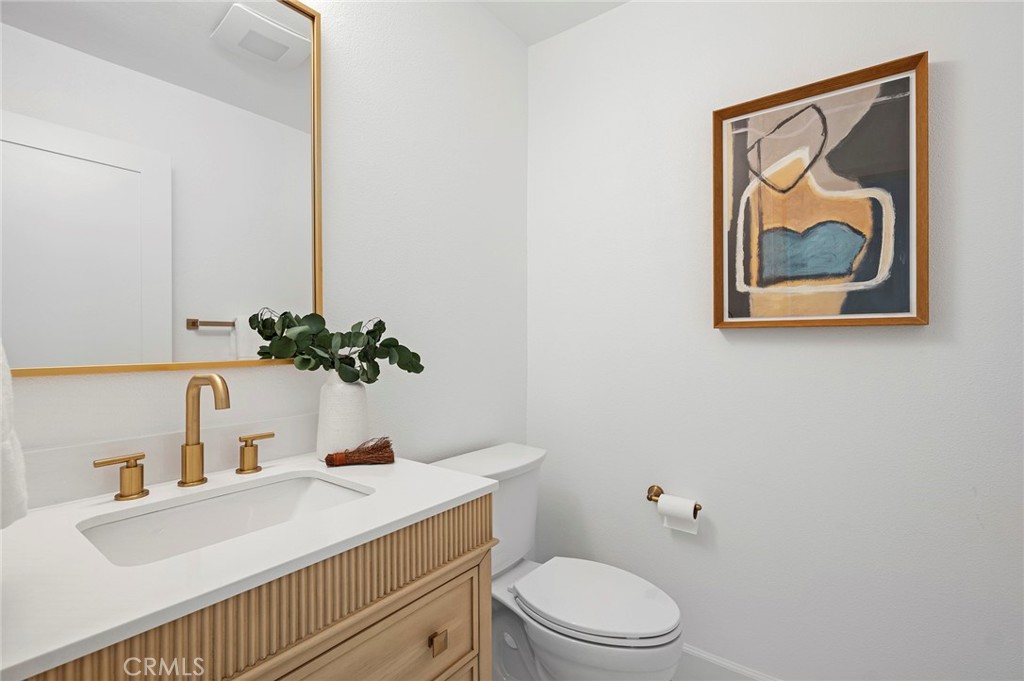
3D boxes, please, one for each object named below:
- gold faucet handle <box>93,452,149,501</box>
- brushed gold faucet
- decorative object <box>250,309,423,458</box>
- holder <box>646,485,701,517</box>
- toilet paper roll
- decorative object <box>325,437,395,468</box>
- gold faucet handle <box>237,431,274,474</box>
[{"bbox_3d":[-0.717,0.252,0.836,0.050,0.074,0.080,0,0,37],"label":"gold faucet handle"},{"bbox_3d":[-0.595,0.179,0.884,0.185,0.220,0.050,0,0,37],"label":"brushed gold faucet"},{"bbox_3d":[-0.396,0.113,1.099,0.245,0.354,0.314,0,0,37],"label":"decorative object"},{"bbox_3d":[0.548,0.543,1.552,0.198,0.060,0.076,0,0,37],"label":"holder"},{"bbox_3d":[0.556,0.586,1.514,0.109,0.119,0.070,0,0,37],"label":"toilet paper roll"},{"bbox_3d":[-0.351,0.260,1.075,0.160,0.060,0.052,0,0,-12],"label":"decorative object"},{"bbox_3d":[-0.574,0.253,1.023,0.050,0.074,0.082,0,0,37],"label":"gold faucet handle"}]

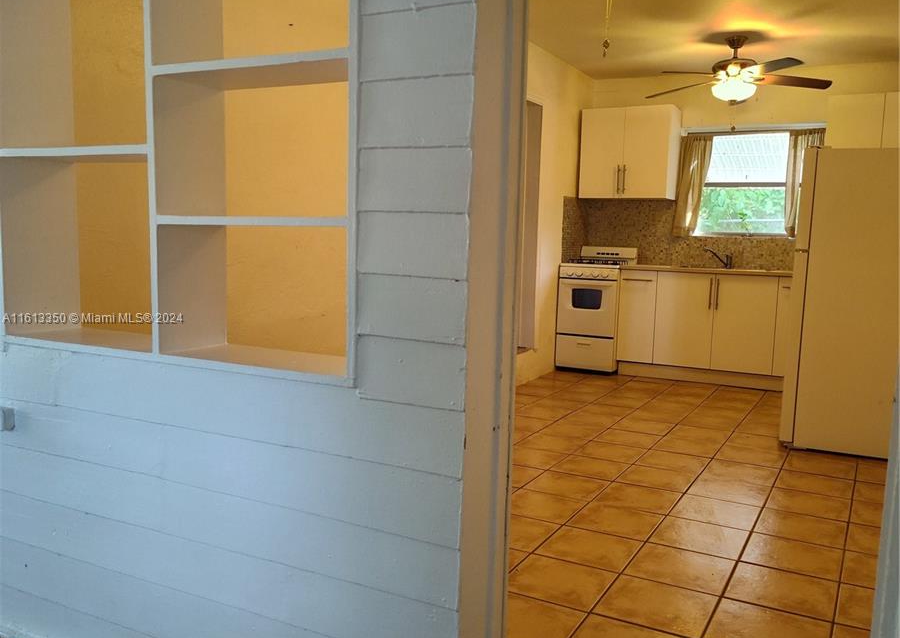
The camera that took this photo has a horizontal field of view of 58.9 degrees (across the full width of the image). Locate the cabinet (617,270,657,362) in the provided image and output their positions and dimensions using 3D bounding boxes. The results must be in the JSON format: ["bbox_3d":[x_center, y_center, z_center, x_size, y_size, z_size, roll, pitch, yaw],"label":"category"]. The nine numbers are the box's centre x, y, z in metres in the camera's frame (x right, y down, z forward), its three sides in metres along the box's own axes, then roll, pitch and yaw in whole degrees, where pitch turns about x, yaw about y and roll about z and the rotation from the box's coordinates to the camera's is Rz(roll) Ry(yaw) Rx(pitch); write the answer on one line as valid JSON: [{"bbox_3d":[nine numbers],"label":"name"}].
[{"bbox_3d":[1.675,-0.043,6.797,0.302,0.760,0.590,5,8,28],"label":"cabinet"}]

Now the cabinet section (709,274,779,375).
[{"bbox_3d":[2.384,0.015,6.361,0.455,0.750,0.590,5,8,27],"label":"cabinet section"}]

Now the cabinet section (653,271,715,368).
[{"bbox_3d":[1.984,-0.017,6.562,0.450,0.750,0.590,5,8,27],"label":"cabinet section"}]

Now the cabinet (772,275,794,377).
[{"bbox_3d":[2.777,0.043,6.206,0.380,0.780,0.610,5,7,28],"label":"cabinet"}]

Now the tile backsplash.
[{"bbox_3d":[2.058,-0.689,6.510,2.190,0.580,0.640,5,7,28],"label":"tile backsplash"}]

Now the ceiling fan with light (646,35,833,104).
[{"bbox_3d":[1.989,-1.729,5.593,1.280,0.460,1.280,5,8,28],"label":"ceiling fan with light"}]

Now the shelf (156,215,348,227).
[{"bbox_3d":[-0.399,-0.227,1.871,0.542,0.021,0.235,5,7,27],"label":"shelf"}]

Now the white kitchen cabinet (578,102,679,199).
[{"bbox_3d":[1.559,-1.415,6.889,0.757,0.757,0.330,5,7,28],"label":"white kitchen cabinet"}]

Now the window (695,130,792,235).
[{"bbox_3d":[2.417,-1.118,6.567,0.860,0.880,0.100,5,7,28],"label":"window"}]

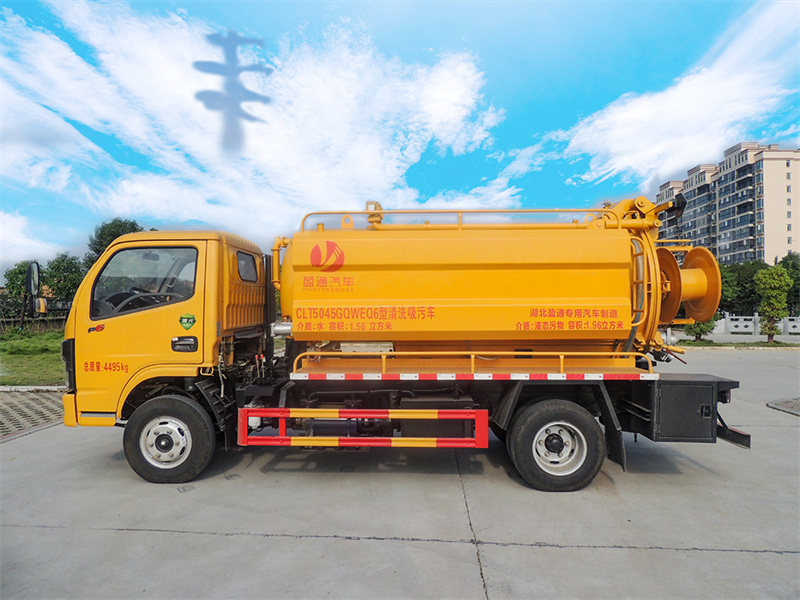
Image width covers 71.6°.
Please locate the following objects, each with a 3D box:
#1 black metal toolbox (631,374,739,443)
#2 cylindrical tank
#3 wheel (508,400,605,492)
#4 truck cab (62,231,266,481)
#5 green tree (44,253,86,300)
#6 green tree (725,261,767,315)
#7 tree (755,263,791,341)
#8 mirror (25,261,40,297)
[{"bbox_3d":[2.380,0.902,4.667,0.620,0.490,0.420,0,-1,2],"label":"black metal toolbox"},{"bbox_3d":[0.900,-0.226,5.484,3.950,1.420,1.800,0,-1,2],"label":"cylindrical tank"},{"bbox_3d":[1.325,1.191,4.602,0.770,0.770,0.240,0,-1,2],"label":"wheel"},{"bbox_3d":[-2.180,0.485,5.543,1.550,2.150,1.850,0,-1,2],"label":"truck cab"},{"bbox_3d":[-15.031,-0.428,25.009,2.200,3.430,2.200,0,-1,0],"label":"green tree"},{"bbox_3d":[23.737,-0.274,38.009,3.200,4.860,3.200,0,-1,0],"label":"green tree"},{"bbox_3d":[14.813,0.139,22.000,1.500,3.090,1.500,0,-1,0],"label":"tree"},{"bbox_3d":[-2.970,-0.171,4.483,0.100,0.290,0.170,0,-1,2],"label":"mirror"}]

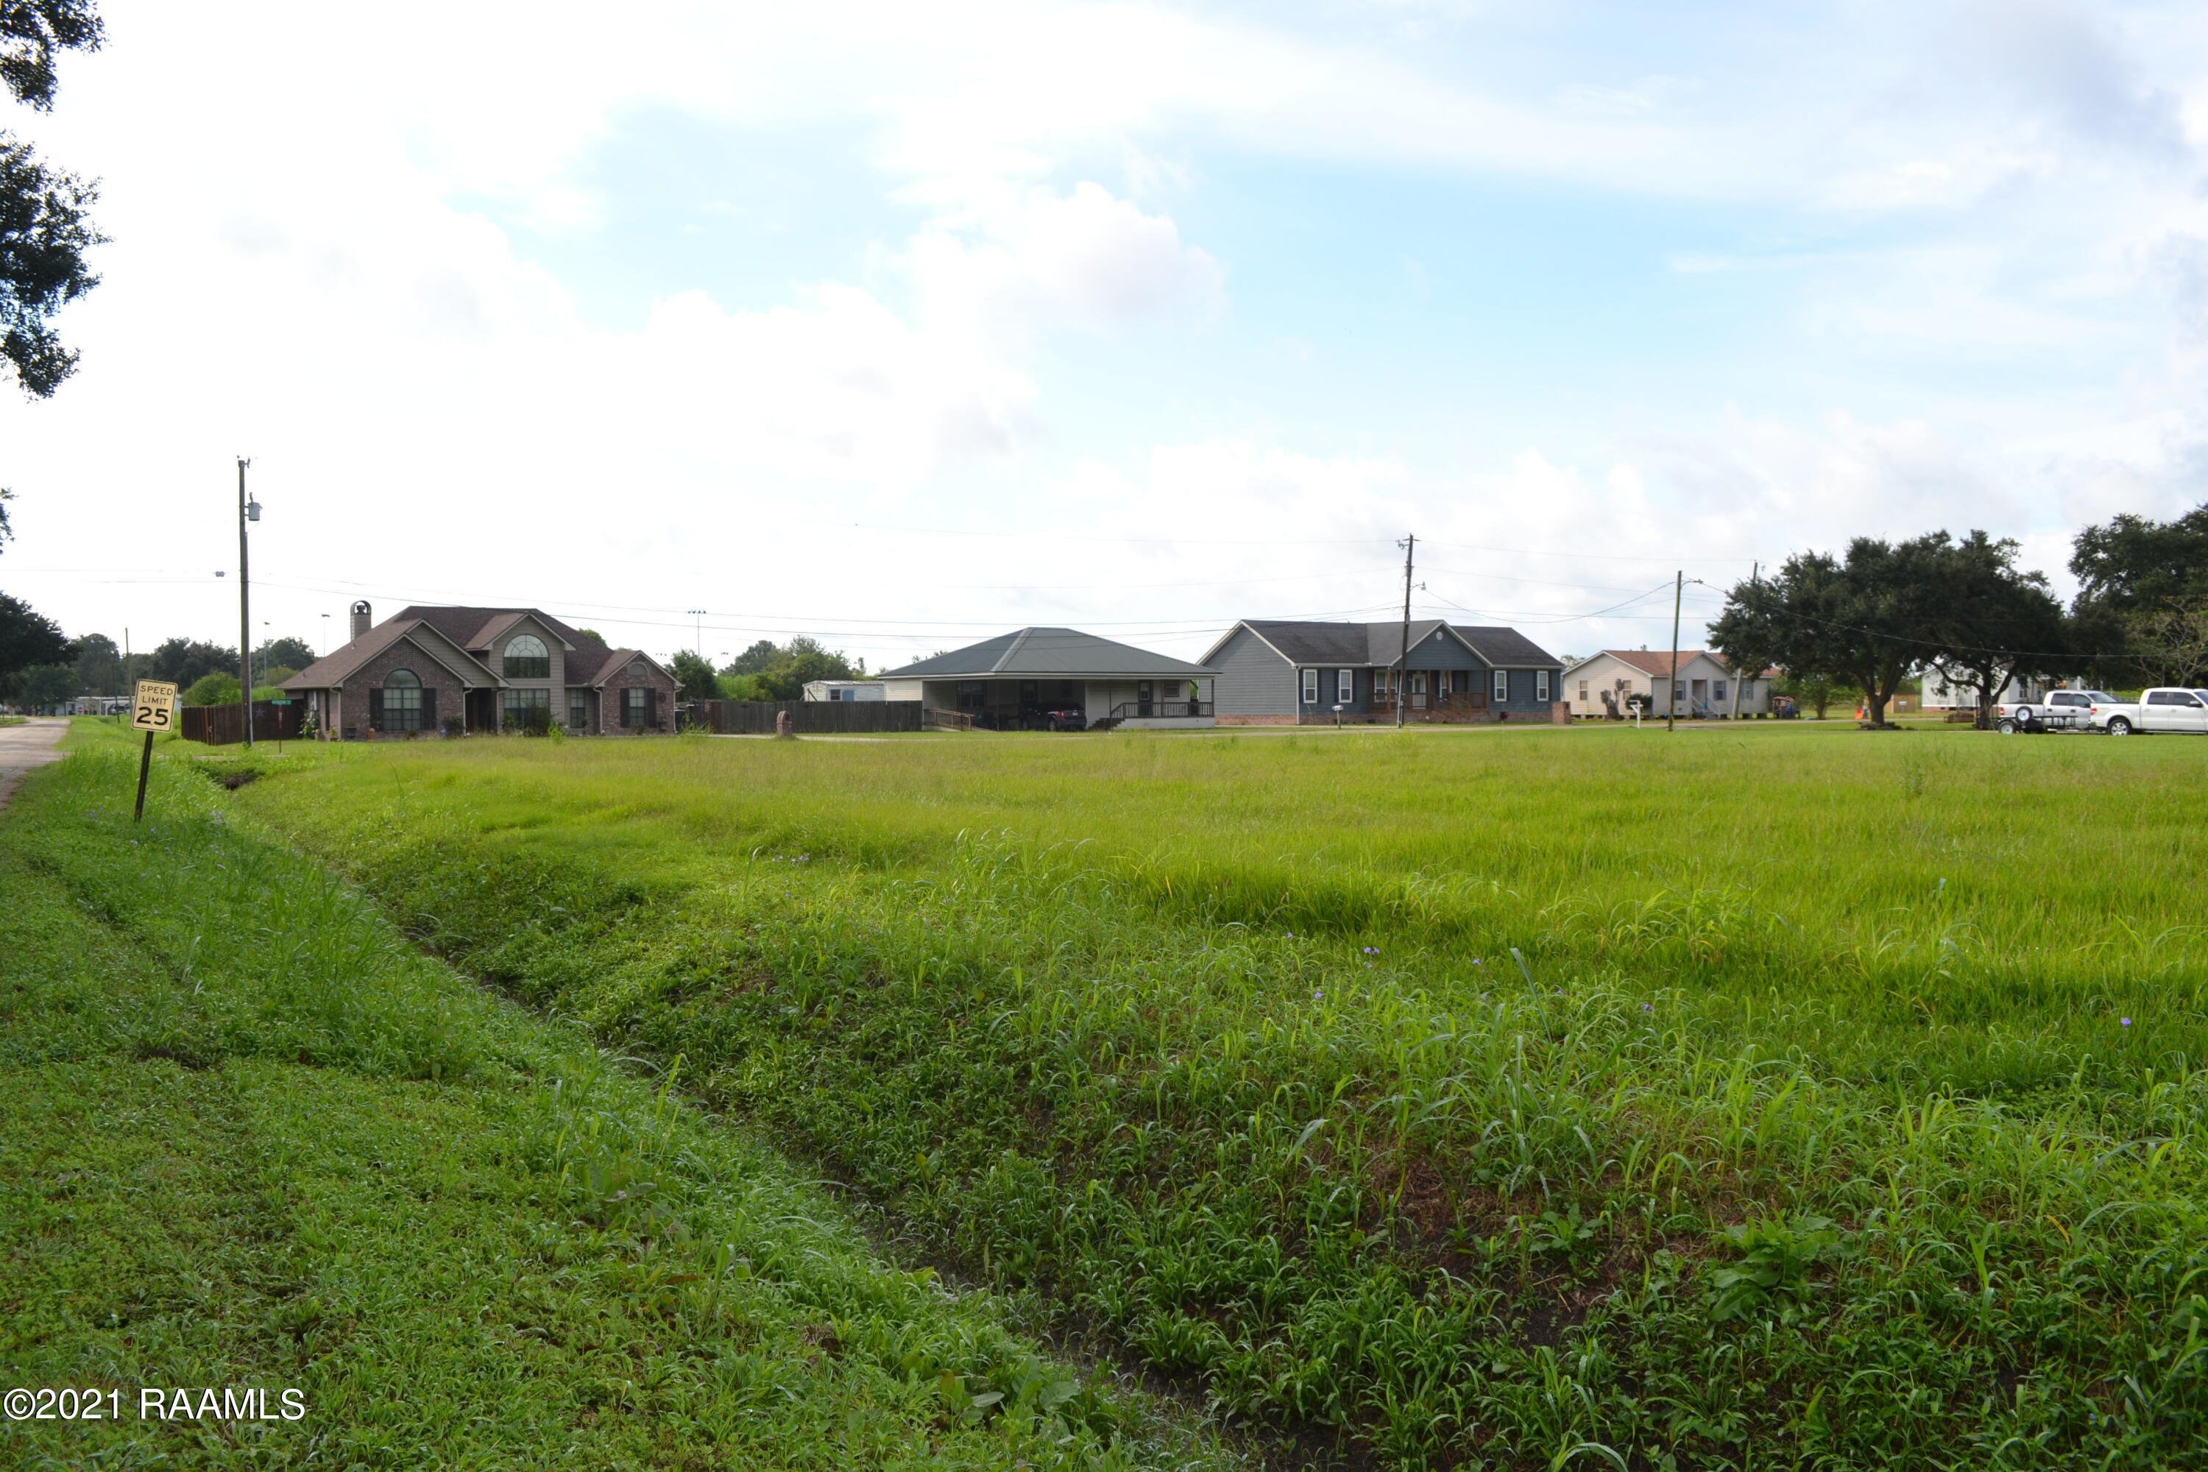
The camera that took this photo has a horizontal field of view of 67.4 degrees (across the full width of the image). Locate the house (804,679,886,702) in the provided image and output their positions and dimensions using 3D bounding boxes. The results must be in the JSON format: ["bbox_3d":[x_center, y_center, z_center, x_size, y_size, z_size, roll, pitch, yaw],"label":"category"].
[{"bbox_3d":[-16.483,-2.346,112.539,6.800,2.750,3.800,-1,2,-35],"label":"house"}]

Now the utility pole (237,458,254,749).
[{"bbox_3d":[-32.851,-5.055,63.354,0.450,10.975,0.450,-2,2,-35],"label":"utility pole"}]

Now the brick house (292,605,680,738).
[{"bbox_3d":[-32.091,-3.439,84.797,16.300,6.800,15.000,-1,2,-35],"label":"brick house"}]

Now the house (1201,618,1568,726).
[{"bbox_3d":[17.848,-4.022,105.660,23.500,6.350,9.500,-1,2,-35],"label":"house"}]

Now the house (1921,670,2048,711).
[{"bbox_3d":[81.833,-4.652,150.235,14.000,4.750,7.800,-1,2,-35],"label":"house"}]

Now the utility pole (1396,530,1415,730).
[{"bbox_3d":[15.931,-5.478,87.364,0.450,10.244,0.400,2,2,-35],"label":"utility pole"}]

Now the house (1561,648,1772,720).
[{"bbox_3d":[42.772,-3.918,125.529,14.600,4.850,8.100,-1,2,-35],"label":"house"}]

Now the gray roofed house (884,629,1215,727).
[{"bbox_3d":[-3.029,-3.223,92.862,14.900,5.600,12.400,-1,2,-35],"label":"gray roofed house"}]

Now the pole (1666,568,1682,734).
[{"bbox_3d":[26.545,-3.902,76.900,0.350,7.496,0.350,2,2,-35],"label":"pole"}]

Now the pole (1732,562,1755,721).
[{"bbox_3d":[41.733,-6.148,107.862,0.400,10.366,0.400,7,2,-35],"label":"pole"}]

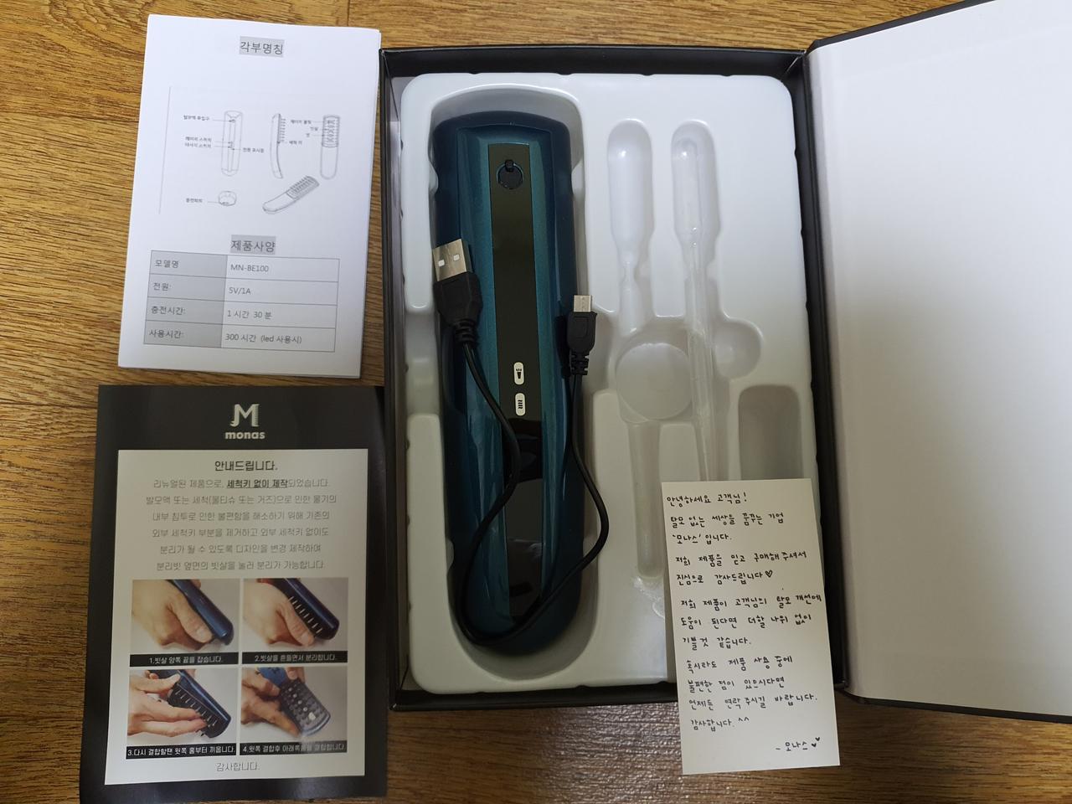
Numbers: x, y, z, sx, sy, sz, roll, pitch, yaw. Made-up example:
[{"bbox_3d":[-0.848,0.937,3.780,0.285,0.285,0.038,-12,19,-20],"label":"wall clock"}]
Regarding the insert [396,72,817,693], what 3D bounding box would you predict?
[{"bbox_3d":[0.022,-0.011,0.289,0.139,0.036,0.209,-1,85,-4],"label":"insert"}]

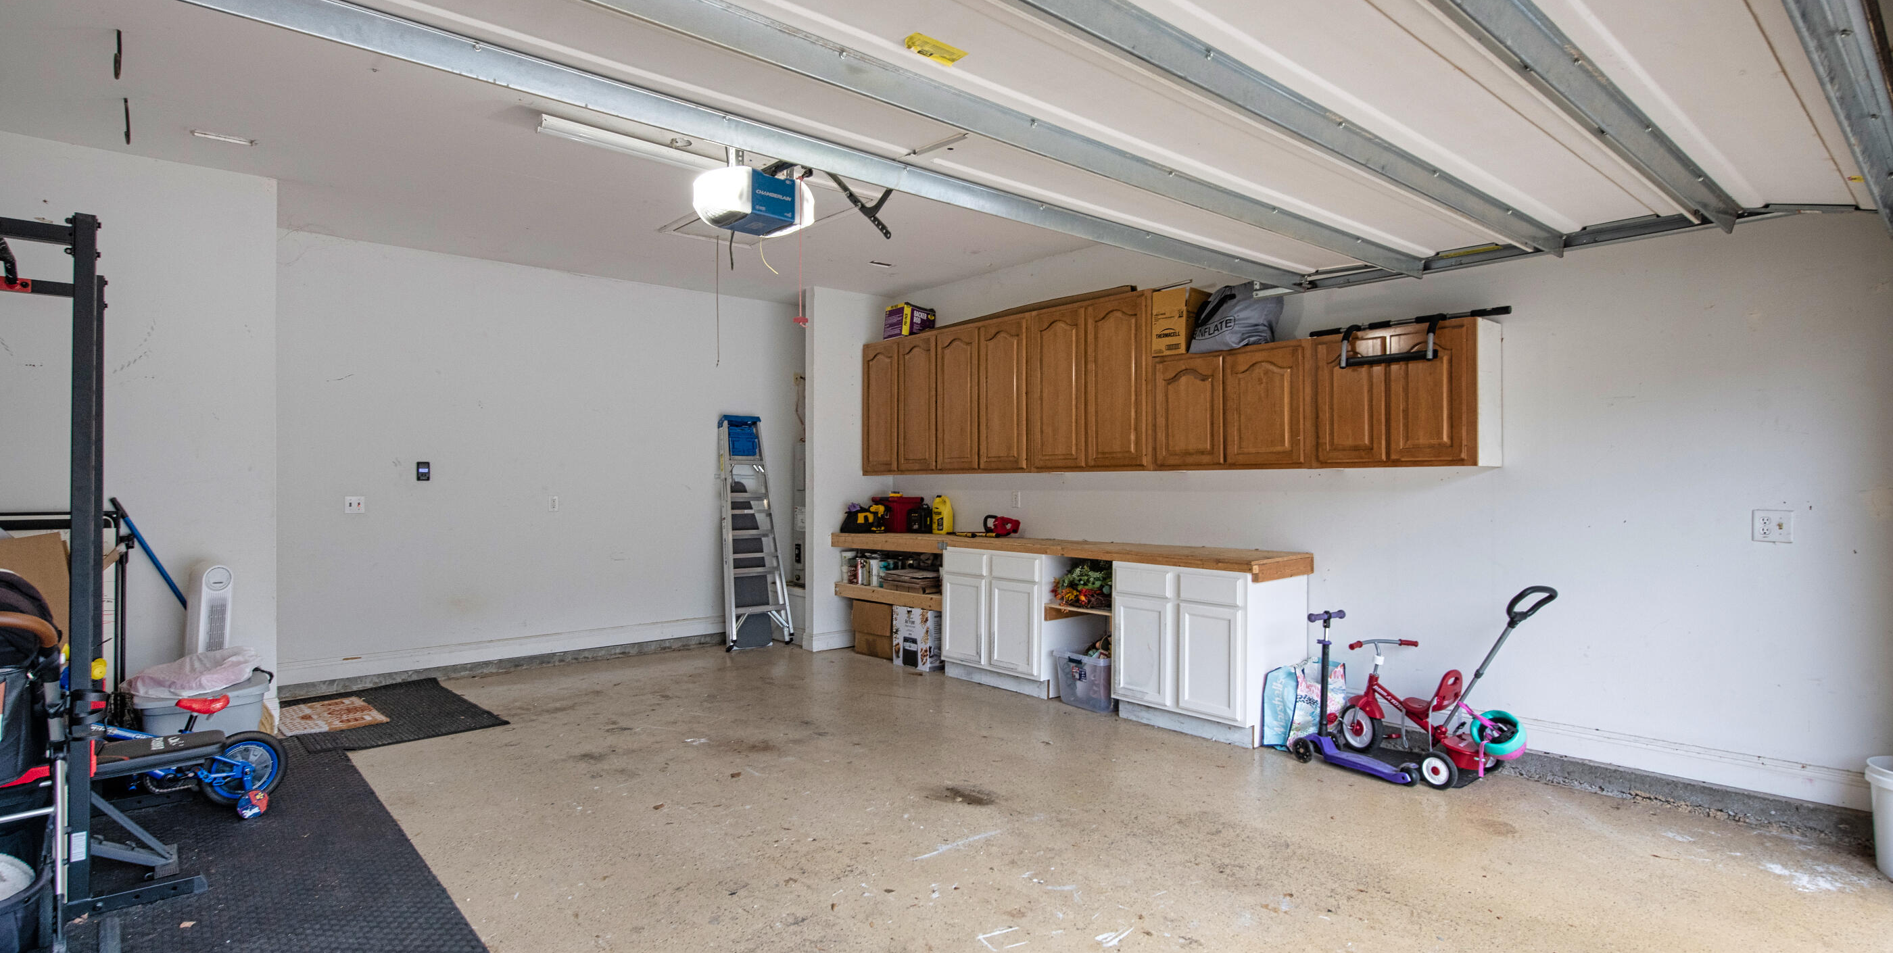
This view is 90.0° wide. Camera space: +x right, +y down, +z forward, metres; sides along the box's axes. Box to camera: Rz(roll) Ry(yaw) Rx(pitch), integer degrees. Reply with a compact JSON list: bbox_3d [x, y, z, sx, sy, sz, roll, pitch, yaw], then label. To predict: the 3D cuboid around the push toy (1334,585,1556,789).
[{"bbox_3d":[2.261,0.913,4.349,0.480,0.890,1.000,0,-1,-32],"label":"push toy"}]

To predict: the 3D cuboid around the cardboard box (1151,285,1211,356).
[{"bbox_3d":[1.381,-0.883,5.515,0.270,0.375,0.220,0,-1,-42],"label":"cardboard box"}]

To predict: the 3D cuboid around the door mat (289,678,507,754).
[{"bbox_3d":[-3.269,1.360,5.503,0.915,0.016,1.537,0,-1,-42],"label":"door mat"}]

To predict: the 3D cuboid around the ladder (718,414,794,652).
[{"bbox_3d":[-1.594,0.450,7.767,0.530,1.880,0.190,0,-10,-42],"label":"ladder"}]

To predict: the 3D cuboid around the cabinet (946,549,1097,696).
[{"bbox_3d":[0.470,0.867,5.969,0.590,0.868,0.868,0,-1,-42],"label":"cabinet"}]

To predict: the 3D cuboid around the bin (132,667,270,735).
[{"bbox_3d":[-3.346,1.095,4.242,0.480,0.335,0.400,0,-1,-42],"label":"bin"}]

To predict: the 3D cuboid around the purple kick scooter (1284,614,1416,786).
[{"bbox_3d":[1.828,0.953,4.153,0.290,0.675,0.575,0,-1,-30],"label":"purple kick scooter"}]

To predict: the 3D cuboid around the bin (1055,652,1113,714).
[{"bbox_3d":[0.972,1.214,5.731,0.520,0.310,0.410,0,-1,-42],"label":"bin"}]

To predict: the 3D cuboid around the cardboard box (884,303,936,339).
[{"bbox_3d":[-0.267,-1.124,6.986,0.297,0.232,0.220,0,-1,-42],"label":"cardboard box"}]

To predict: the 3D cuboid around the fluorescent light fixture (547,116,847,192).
[{"bbox_3d":[-1.147,-1.384,4.202,1.270,0.080,0.090,0,-1,-42],"label":"fluorescent light fixture"}]

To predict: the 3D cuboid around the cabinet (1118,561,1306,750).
[{"bbox_3d":[1.446,0.926,5.213,0.620,0.878,0.840,0,-1,-42],"label":"cabinet"}]

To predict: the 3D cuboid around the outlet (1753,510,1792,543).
[{"bbox_3d":[3.100,0.188,3.551,0.008,0.117,0.116,1,-1,-40],"label":"outlet"}]

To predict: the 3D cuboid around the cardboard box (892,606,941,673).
[{"bbox_3d":[-0.108,1.098,6.564,0.350,0.415,0.352,0,-1,-42],"label":"cardboard box"}]

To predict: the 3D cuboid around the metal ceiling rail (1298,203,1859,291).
[{"bbox_3d":[2.410,-0.931,3.806,0.075,0.085,2.050,0,-1,-42],"label":"metal ceiling rail"}]

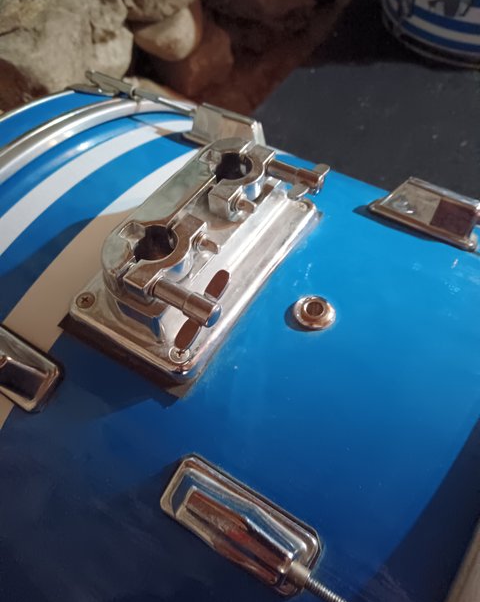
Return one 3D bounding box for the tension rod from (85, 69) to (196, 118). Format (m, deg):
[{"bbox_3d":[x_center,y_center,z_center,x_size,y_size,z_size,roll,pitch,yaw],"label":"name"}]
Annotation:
[{"bbox_3d":[-0.085,-0.171,0.411,0.112,0.014,0.015,27,34,20],"label":"tension rod"}]

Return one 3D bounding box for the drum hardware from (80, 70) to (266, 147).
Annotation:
[{"bbox_3d":[-0.058,-0.153,0.402,0.180,0.025,0.029,27,34,20],"label":"drum hardware"}]

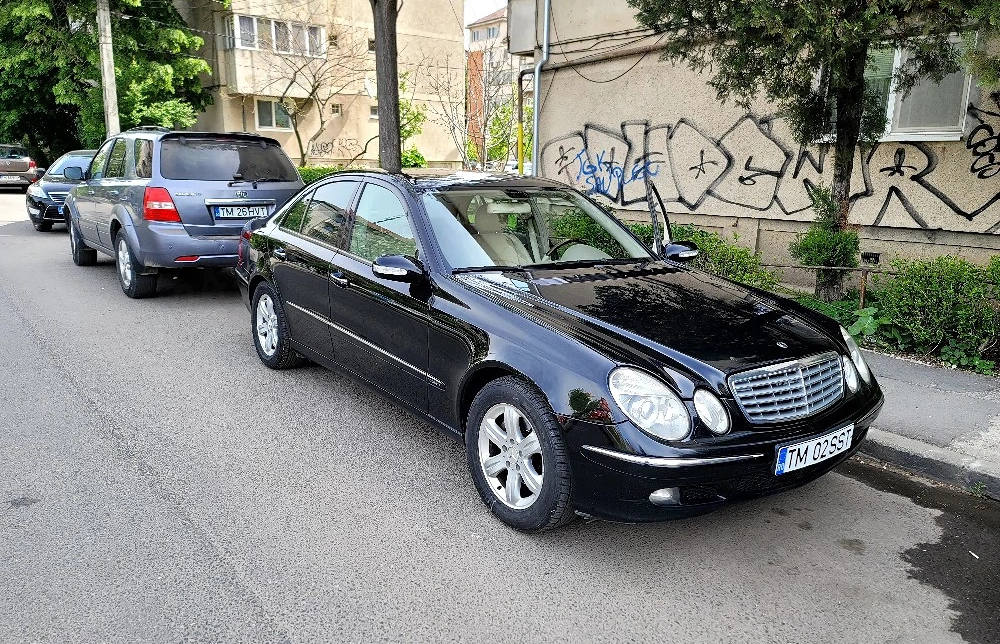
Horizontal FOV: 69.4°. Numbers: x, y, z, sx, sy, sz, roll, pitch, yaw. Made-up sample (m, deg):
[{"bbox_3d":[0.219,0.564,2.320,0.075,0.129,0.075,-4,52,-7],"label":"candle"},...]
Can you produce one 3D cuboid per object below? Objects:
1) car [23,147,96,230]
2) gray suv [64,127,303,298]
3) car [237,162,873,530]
[{"bbox_3d":[-8.161,-2.763,14.869,1.880,1.500,4.750,-2,13,-17],"label":"car"},{"bbox_3d":[-3.940,-1.414,8.766,1.890,1.740,4.580,-8,15,-39],"label":"gray suv"},{"bbox_3d":[-0.190,-0.217,4.618,1.850,1.450,4.820,-6,14,-36],"label":"car"}]

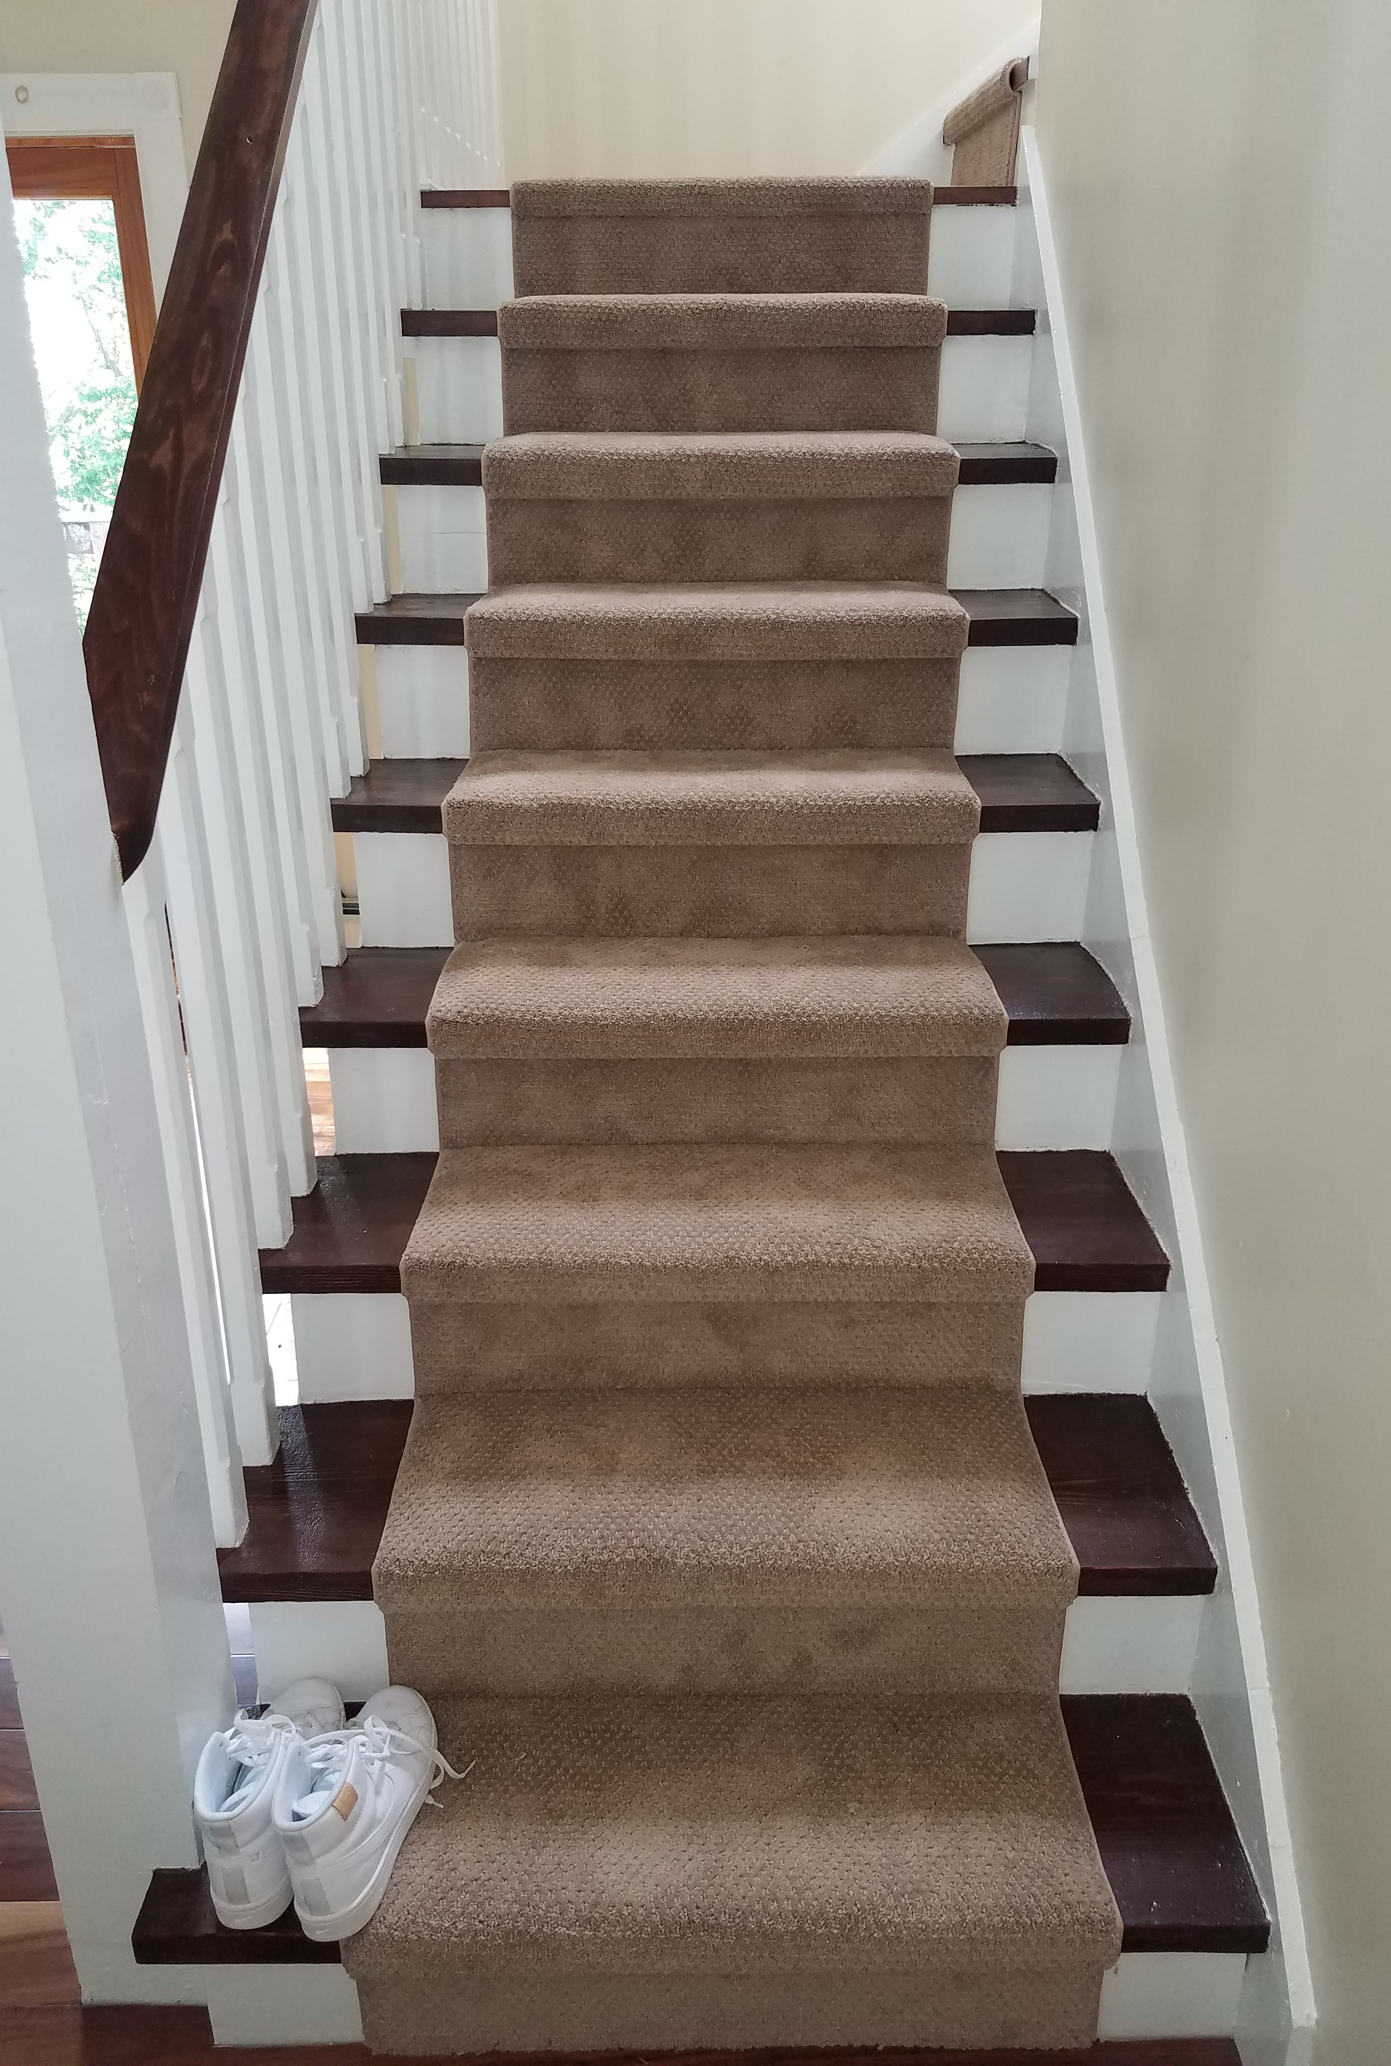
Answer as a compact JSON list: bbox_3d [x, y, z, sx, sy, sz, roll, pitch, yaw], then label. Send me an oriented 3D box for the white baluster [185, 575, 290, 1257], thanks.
[{"bbox_3d":[-0.492,-0.116,1.653,0.041,0.775,0.041,0,23,-1],"label":"white baluster"}]

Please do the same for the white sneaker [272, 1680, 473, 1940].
[{"bbox_3d":[-0.319,0.715,1.515,0.106,0.132,0.272,2,24,4],"label":"white sneaker"}]

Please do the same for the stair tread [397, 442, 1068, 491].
[{"bbox_3d":[0.031,-0.866,2.363,0.975,0.036,0.263,0,23,1],"label":"stair tread"}]

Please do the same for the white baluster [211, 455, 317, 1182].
[{"bbox_3d":[-0.479,-0.207,1.712,0.034,0.871,0.034,0,24,0],"label":"white baluster"}]

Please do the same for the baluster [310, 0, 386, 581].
[{"bbox_3d":[-0.477,-1.038,2.136,0.034,0.867,0.034,0,24,0],"label":"baluster"}]

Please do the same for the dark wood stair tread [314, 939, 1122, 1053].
[{"bbox_3d":[0.016,-0.055,2.031,1.052,0.036,0.278,0,23,-1],"label":"dark wood stair tread"}]

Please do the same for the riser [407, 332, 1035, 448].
[{"bbox_3d":[0.040,-1.062,2.581,1.027,0.167,0.020,0,23,-1],"label":"riser"}]

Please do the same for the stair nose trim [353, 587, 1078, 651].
[{"bbox_3d":[0.025,-0.613,2.284,1.015,0.040,0.275,0,24,0],"label":"stair nose trim"}]

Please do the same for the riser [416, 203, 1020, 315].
[{"bbox_3d":[0.042,-1.350,2.730,1.027,0.174,0.020,0,23,-1],"label":"riser"}]

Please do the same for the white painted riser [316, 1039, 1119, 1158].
[{"bbox_3d":[0.032,0.074,1.881,0.960,0.158,0.019,0,23,1],"label":"white painted riser"}]

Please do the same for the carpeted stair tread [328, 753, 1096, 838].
[{"bbox_3d":[0.024,-0.334,2.138,1.015,0.040,0.275,0,24,0],"label":"carpeted stair tread"}]

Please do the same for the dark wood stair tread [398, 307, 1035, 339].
[{"bbox_3d":[0.027,-1.177,2.576,1.015,0.035,0.269,0,24,0],"label":"dark wood stair tread"}]

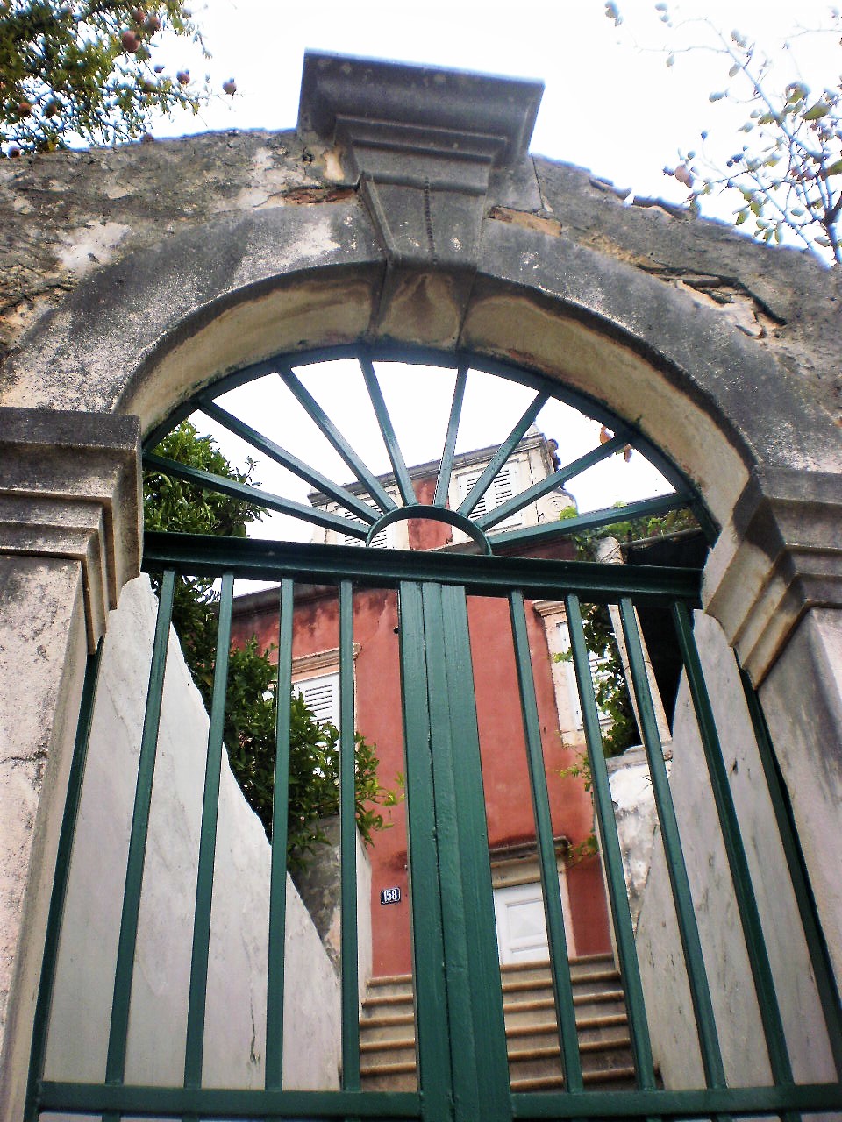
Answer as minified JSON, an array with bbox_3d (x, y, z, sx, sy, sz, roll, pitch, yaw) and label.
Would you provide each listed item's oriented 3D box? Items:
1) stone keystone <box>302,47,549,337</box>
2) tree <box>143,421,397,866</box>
[{"bbox_3d":[-0.005,-0.924,3.154,0.629,0.598,0.384,4,-39,-9],"label":"stone keystone"},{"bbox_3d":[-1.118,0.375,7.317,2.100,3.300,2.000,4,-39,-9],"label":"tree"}]

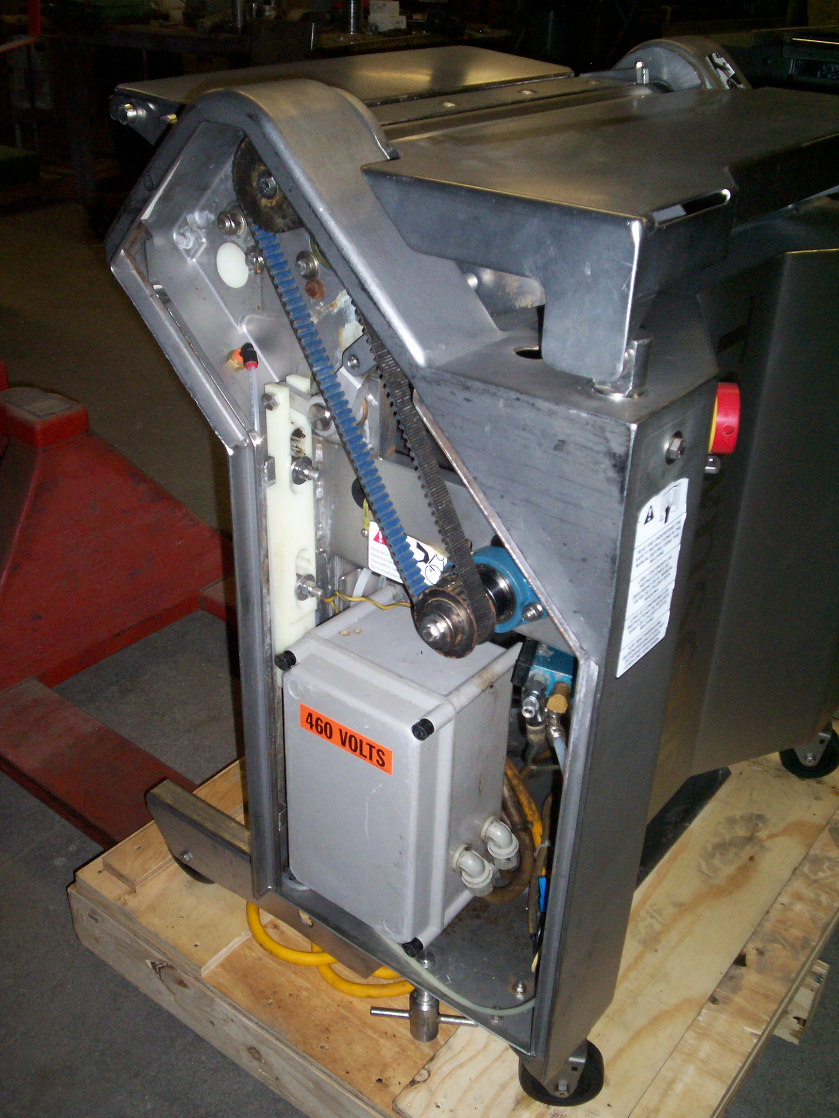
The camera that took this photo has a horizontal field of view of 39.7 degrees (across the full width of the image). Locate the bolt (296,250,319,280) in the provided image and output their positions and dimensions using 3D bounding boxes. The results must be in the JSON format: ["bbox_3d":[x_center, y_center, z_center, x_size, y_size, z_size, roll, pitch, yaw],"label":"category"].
[{"bbox_3d":[-0.096,-0.251,0.997,0.025,0.025,0.009,22,35,31],"label":"bolt"}]

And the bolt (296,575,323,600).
[{"bbox_3d":[-0.102,0.030,1.113,0.024,0.025,0.025,22,36,31],"label":"bolt"}]

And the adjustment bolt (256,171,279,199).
[{"bbox_3d":[-0.123,-0.301,0.936,0.021,0.021,0.012,22,36,31],"label":"adjustment bolt"}]

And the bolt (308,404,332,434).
[{"bbox_3d":[-0.087,-0.124,1.029,0.026,0.026,0.010,22,35,31],"label":"bolt"}]

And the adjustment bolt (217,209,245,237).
[{"bbox_3d":[-0.166,-0.297,1.025,0.024,0.024,0.018,22,36,31],"label":"adjustment bolt"}]

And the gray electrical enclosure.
[{"bbox_3d":[-0.019,0.213,1.187,0.181,0.288,0.166,22,36,31],"label":"gray electrical enclosure"}]

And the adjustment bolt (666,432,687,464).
[{"bbox_3d":[0.182,-0.078,0.824,0.008,0.022,0.022,22,35,31],"label":"adjustment bolt"}]

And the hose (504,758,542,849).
[{"bbox_3d":[0.108,0.252,1.201,0.048,0.095,0.035,22,35,31],"label":"hose"}]

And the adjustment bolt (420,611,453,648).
[{"bbox_3d":[0.012,0.062,0.986,0.033,0.033,0.019,22,36,31],"label":"adjustment bolt"}]

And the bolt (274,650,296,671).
[{"bbox_3d":[-0.129,0.097,1.116,0.017,0.017,0.014,22,35,31],"label":"bolt"}]

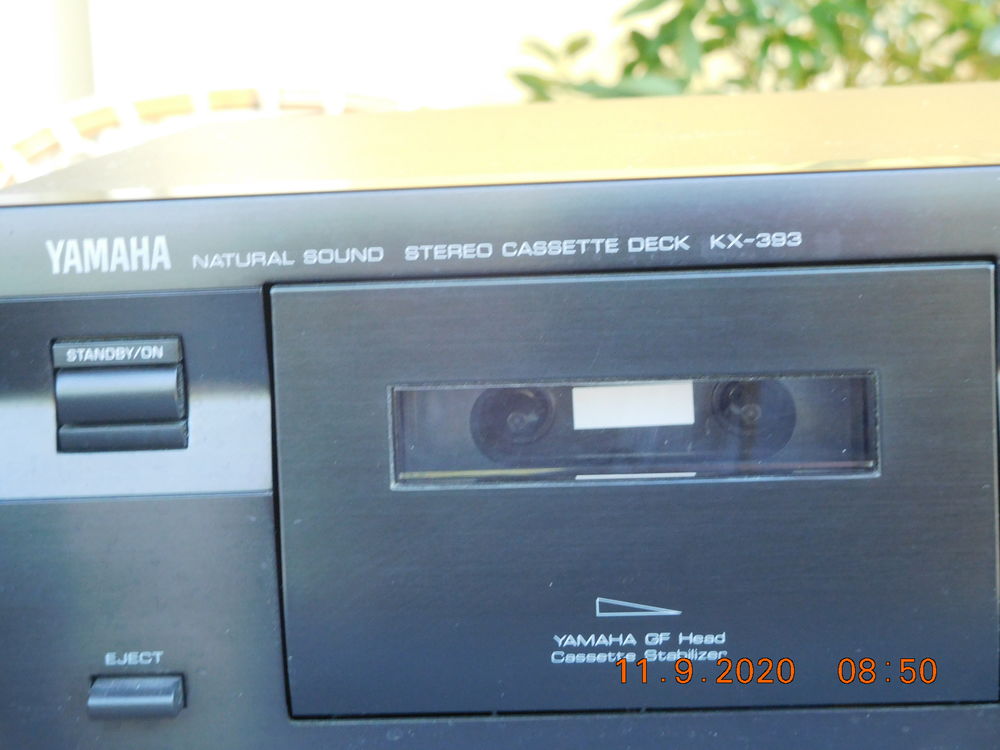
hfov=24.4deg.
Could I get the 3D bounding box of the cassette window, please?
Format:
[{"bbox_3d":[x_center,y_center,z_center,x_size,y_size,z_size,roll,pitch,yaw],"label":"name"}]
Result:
[{"bbox_3d":[0.024,0.010,0.414,0.086,0.018,0.007,-2,10,4],"label":"cassette window"}]

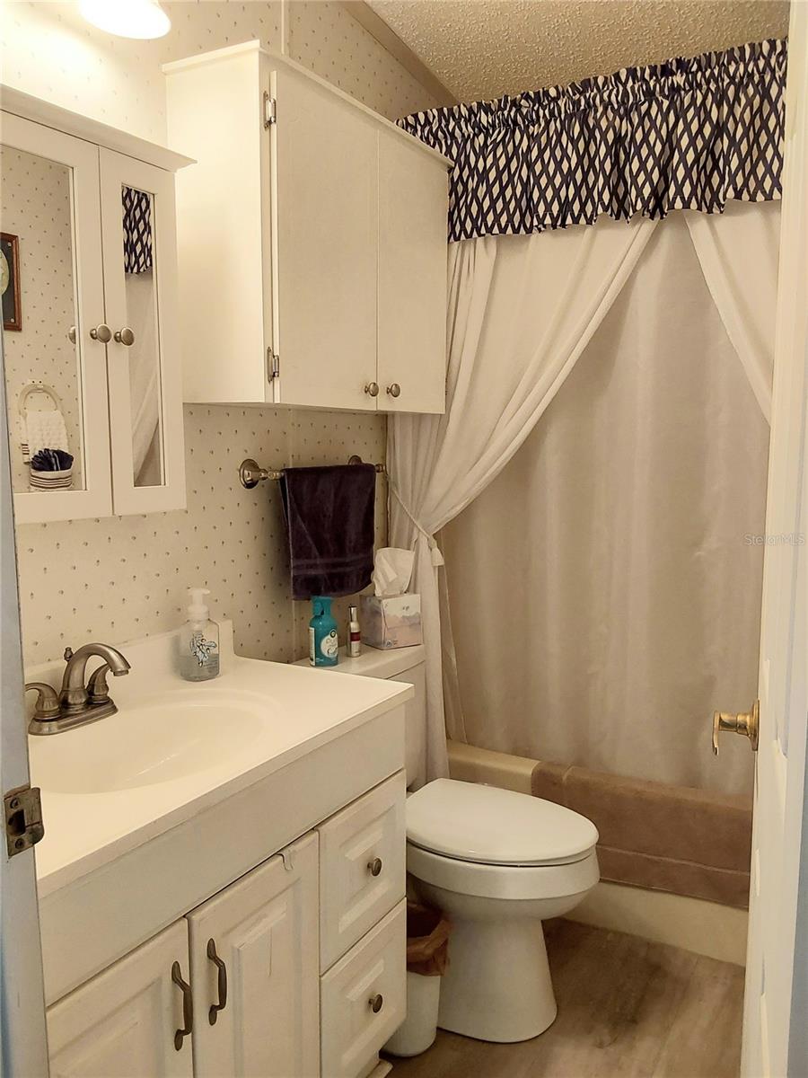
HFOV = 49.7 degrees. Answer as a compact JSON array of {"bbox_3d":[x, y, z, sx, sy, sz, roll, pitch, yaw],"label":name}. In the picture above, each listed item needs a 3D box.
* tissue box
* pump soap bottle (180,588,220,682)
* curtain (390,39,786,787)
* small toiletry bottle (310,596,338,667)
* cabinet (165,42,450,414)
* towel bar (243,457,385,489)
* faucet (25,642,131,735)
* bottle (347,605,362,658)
[{"bbox_3d":[-0.040,0.215,2.321,0.114,0.128,0.112,-5,8,-37],"label":"tissue box"},{"bbox_3d":[-0.412,0.191,1.763,0.068,0.178,0.052,-5,8,-39],"label":"pump soap bottle"},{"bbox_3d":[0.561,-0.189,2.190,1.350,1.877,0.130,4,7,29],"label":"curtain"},{"bbox_3d":[-0.195,0.221,2.101,0.060,0.165,0.066,0,7,0],"label":"small toiletry bottle"},{"bbox_3d":[-0.165,-0.613,1.981,0.237,0.635,0.792,4,7,29],"label":"cabinet"},{"bbox_3d":[-0.200,-0.172,2.126,0.085,0.060,0.510,4,7,29],"label":"towel bar"},{"bbox_3d":[-0.512,0.244,1.449,0.165,0.146,0.195,4,7,29],"label":"faucet"},{"bbox_3d":[-0.124,0.230,2.182,0.034,0.130,0.034,0,7,0],"label":"bottle"}]

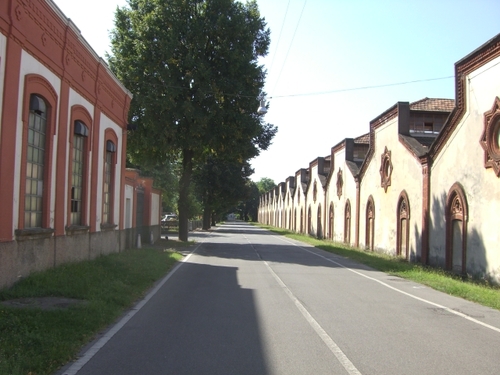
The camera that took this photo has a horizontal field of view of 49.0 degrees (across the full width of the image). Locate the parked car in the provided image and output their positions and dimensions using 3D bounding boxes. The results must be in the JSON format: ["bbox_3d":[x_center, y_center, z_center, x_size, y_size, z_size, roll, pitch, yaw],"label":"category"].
[{"bbox_3d":[-8.700,3.800,60.500,1.740,1.500,4.100,1,-3,12],"label":"parked car"}]

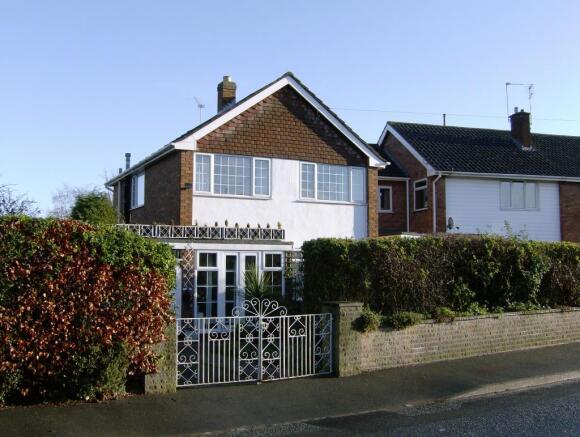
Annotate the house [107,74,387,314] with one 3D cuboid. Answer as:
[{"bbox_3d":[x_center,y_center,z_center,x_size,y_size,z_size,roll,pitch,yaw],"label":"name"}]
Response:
[{"bbox_3d":[-2.093,-0.456,21.072,7.480,7.830,9.600,2,-5,-27],"label":"house"}]

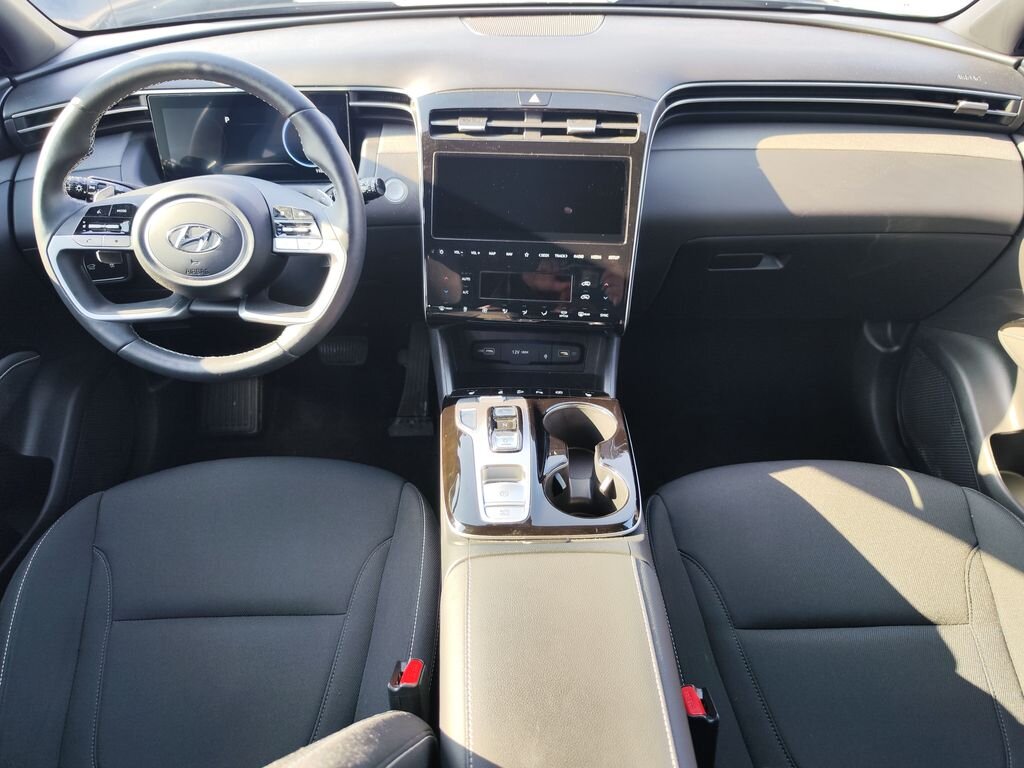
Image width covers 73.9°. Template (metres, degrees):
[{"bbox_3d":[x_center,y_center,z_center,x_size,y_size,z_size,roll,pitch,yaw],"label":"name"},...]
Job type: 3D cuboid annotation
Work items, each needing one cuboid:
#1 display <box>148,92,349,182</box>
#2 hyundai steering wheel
[{"bbox_3d":[-0.360,-0.347,0.961,0.267,0.115,0.030,1,25,-2],"label":"display"},{"bbox_3d":[-0.356,-0.187,0.807,0.372,0.368,0.105,1,10,-2],"label":"hyundai steering wheel"}]

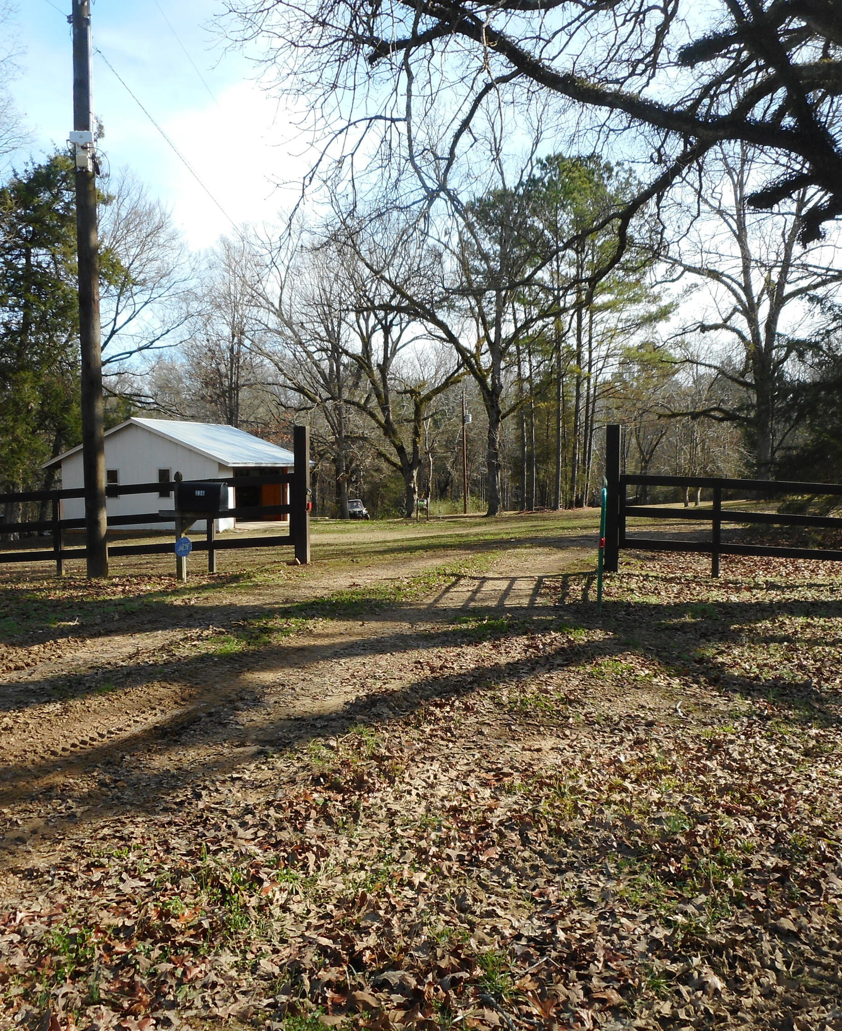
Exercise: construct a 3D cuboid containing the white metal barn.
[{"bbox_3d":[-10.150,-1.785,42.880,8.680,4.480,7.650,1,3,19],"label":"white metal barn"}]

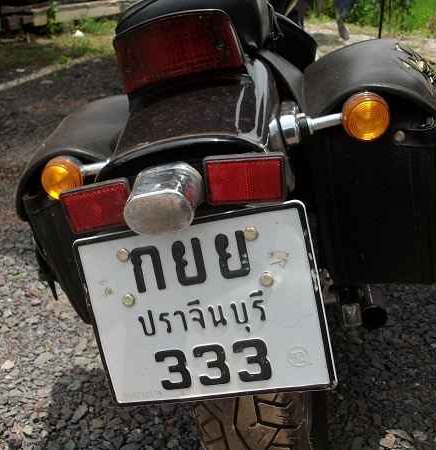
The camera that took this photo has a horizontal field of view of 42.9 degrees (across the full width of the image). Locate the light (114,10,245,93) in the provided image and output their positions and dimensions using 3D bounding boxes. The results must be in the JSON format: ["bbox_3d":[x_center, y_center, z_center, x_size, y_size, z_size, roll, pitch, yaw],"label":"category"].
[{"bbox_3d":[-0.039,-0.203,0.657,0.148,0.073,0.060,-10,9,15],"label":"light"}]

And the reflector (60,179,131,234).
[{"bbox_3d":[-0.115,-0.018,0.532,0.073,0.041,0.012,-12,9,16],"label":"reflector"}]

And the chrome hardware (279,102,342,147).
[{"bbox_3d":[0.098,-0.106,0.588,0.068,0.038,0.038,-10,24,15],"label":"chrome hardware"}]

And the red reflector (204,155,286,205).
[{"bbox_3d":[0.026,-0.041,0.492,0.073,0.041,0.012,-2,11,14],"label":"red reflector"}]

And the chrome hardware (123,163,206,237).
[{"bbox_3d":[-0.044,-0.022,0.470,0.055,0.040,0.060,-10,19,15],"label":"chrome hardware"}]

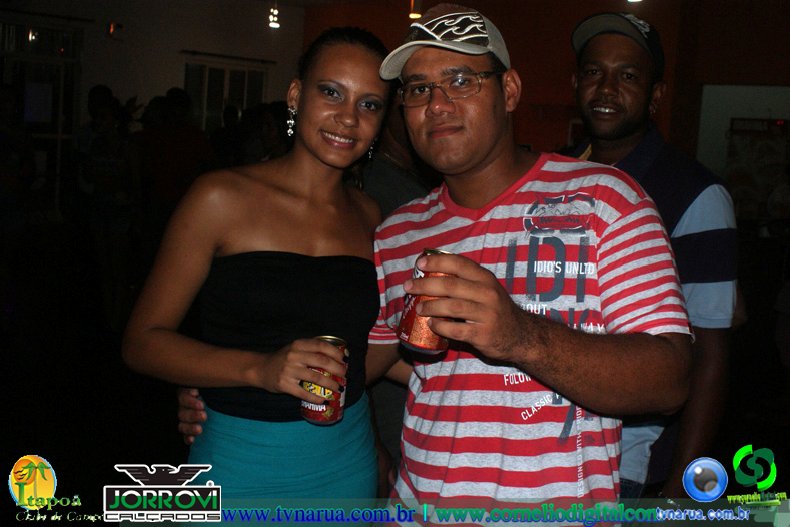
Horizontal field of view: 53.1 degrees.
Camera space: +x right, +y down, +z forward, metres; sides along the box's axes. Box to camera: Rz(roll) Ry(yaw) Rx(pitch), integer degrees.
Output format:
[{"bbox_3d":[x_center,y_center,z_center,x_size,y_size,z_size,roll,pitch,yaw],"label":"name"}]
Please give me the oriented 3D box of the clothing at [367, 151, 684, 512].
[{"bbox_3d":[0.220,0.165,1.330,0.540,0.700,0.320,5,4,27],"label":"clothing"}]

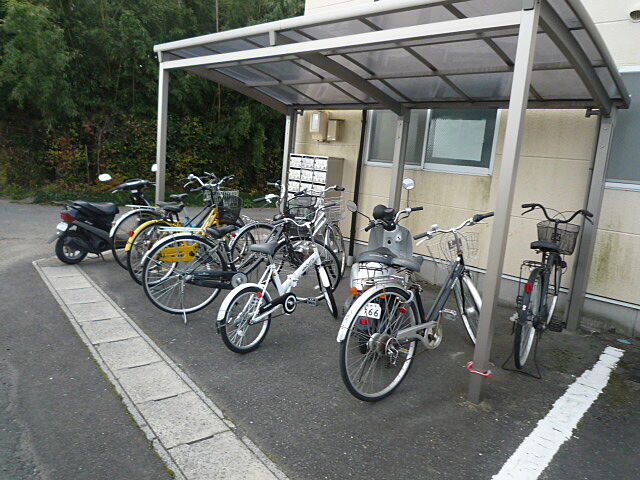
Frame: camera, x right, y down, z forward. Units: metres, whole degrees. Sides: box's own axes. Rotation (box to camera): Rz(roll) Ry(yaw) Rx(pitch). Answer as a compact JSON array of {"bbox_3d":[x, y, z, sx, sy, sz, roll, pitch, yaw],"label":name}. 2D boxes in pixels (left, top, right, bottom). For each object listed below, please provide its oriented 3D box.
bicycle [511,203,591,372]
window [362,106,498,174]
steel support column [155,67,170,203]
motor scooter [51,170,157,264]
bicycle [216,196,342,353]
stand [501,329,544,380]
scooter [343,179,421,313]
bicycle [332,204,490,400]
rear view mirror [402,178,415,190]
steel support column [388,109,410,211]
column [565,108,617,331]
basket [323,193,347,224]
[{"bbox_3d":[1.753,0.335,3.599,0.570,1.060,1.780,11,13,33],"label":"bicycle"},{"bbox_3d":[1.204,-1.302,5.208,1.655,1.012,0.090,14,14,41],"label":"window"},{"bbox_3d":[-1.758,-0.795,5.122,0.080,2.199,0.080,14,13,41],"label":"steel support column"},{"bbox_3d":[-2.625,-0.327,5.855,0.620,1.100,1.620,11,12,33],"label":"motor scooter"},{"bbox_3d":[-0.267,0.264,3.765,0.520,1.060,1.500,12,13,37],"label":"bicycle"},{"bbox_3d":[1.420,0.771,3.213,0.275,0.300,0.120,11,13,33],"label":"stand"},{"bbox_3d":[0.508,0.201,3.962,0.640,1.200,1.660,7,11,15],"label":"scooter"},{"bbox_3d":[0.704,0.402,3.180,1.700,1.090,0.540,-5,14,-41],"label":"bicycle"},{"bbox_3d":[0.751,-0.471,3.920,0.105,0.105,0.035,6,11,8],"label":"rear view mirror"},{"bbox_3d":[0.932,-0.528,5.642,0.080,2.100,0.090,13,13,41],"label":"steel support column"},{"bbox_3d":[2.399,-0.149,4.065,0.095,1.930,0.090,12,13,42],"label":"column"},{"bbox_3d":[0.137,-0.353,5.271,0.350,0.260,0.270,10,12,28],"label":"basket"}]

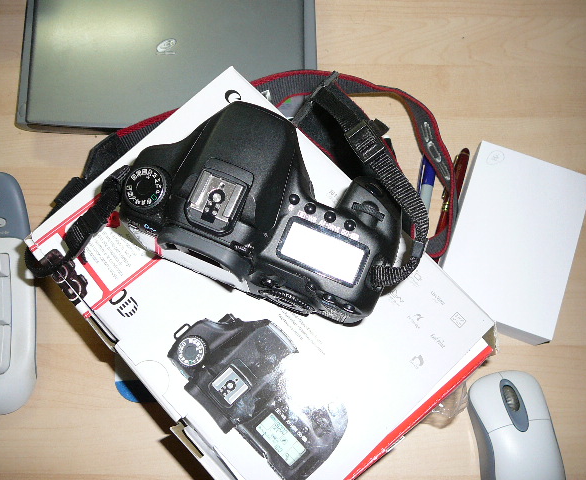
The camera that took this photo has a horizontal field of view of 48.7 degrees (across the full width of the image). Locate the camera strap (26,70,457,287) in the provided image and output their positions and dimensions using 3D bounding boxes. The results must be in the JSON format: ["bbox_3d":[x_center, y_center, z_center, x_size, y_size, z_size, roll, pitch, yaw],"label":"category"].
[{"bbox_3d":[-0.025,-0.058,0.461,0.325,0.205,0.221,3,74,-1],"label":"camera strap"}]

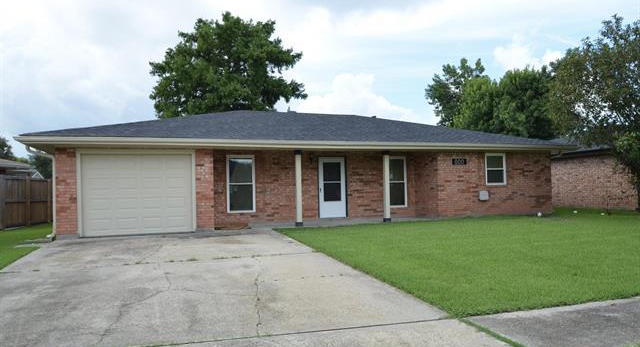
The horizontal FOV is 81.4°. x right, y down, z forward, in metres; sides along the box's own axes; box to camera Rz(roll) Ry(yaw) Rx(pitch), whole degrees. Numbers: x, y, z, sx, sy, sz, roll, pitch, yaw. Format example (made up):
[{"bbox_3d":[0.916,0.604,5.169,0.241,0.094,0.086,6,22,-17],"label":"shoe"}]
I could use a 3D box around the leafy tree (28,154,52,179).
[{"bbox_3d":[-31.166,0.169,41.968,3.800,4.630,3.800,0,-1,-37],"label":"leafy tree"}]

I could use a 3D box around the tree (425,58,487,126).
[{"bbox_3d":[12.522,-4.168,32.916,7.000,12.050,7.000,-1,-1,21],"label":"tree"}]

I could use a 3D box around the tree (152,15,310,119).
[{"bbox_3d":[-6.801,-5.051,27.901,11.400,14.120,11.400,0,-1,-14],"label":"tree"}]

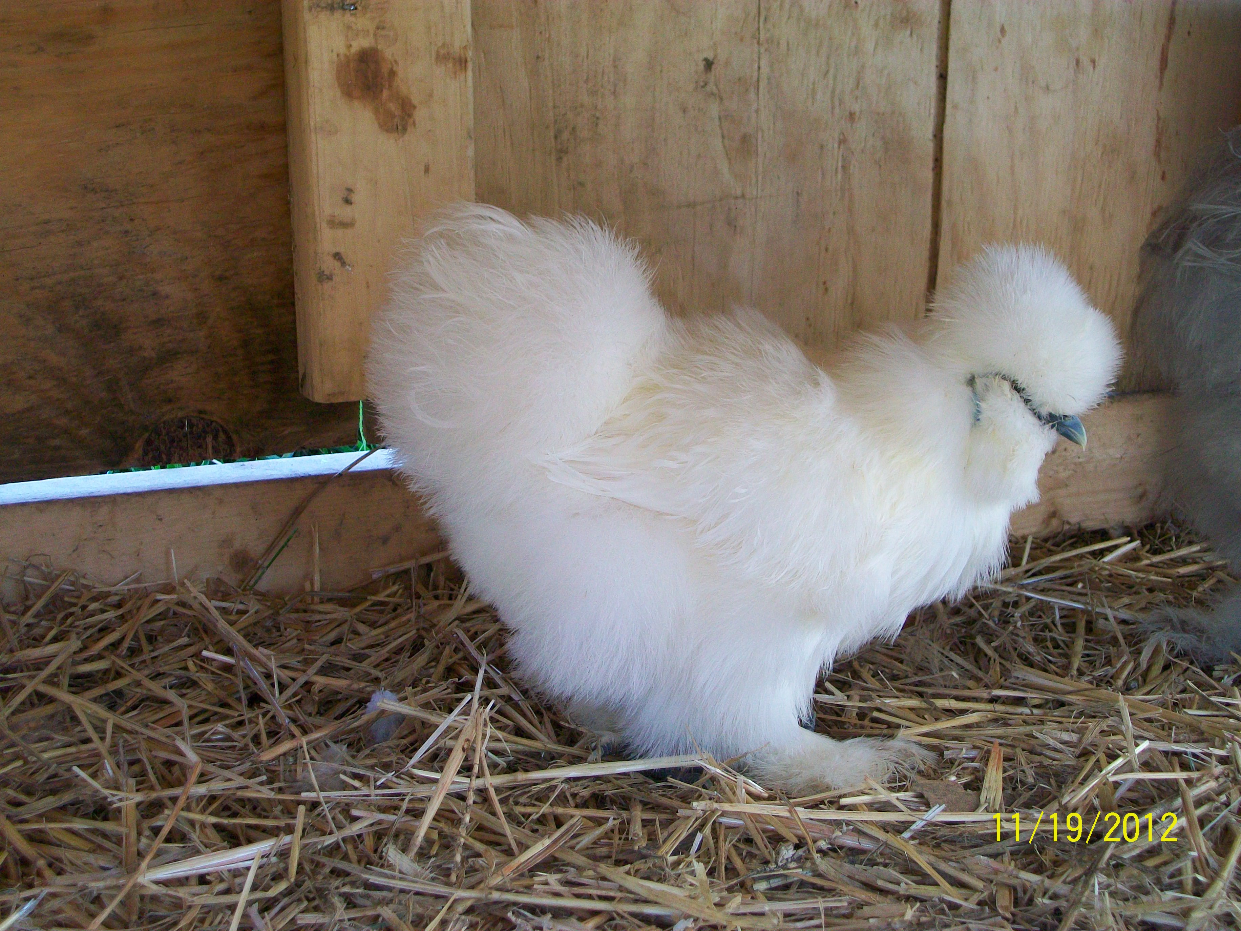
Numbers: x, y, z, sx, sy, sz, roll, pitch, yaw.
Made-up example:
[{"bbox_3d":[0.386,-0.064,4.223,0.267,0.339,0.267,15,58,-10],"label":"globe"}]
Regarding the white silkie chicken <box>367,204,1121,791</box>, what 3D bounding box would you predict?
[{"bbox_3d":[0.055,0.011,0.767,0.318,0.245,0.175,-2,16,-6],"label":"white silkie chicken"}]

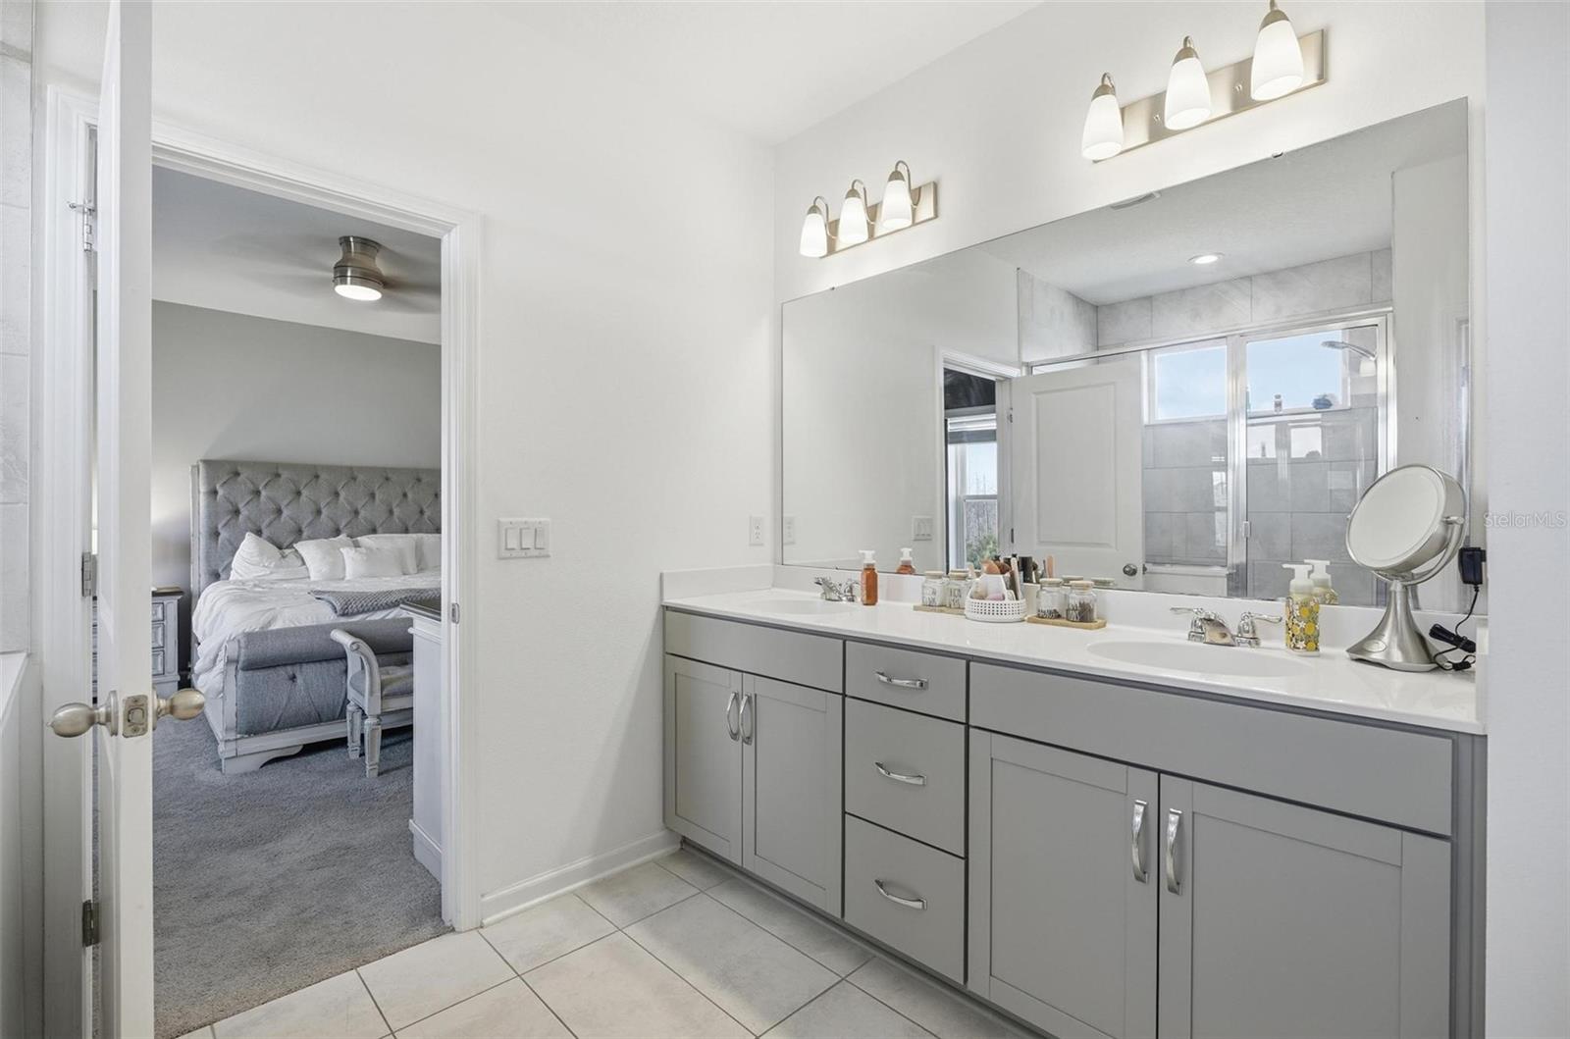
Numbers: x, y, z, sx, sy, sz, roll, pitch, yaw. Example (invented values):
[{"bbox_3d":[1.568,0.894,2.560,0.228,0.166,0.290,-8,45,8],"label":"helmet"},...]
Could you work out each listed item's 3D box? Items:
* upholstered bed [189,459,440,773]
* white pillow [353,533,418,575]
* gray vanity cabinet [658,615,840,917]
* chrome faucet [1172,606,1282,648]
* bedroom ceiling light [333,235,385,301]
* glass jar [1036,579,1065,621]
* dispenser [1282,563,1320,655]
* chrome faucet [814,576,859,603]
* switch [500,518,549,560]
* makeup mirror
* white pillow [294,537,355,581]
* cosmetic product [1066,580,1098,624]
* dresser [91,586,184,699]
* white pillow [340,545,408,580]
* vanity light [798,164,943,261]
[{"bbox_3d":[-2.708,0.371,4.833,2.050,1.620,2.520,0,0,-43],"label":"upholstered bed"},{"bbox_3d":[-3.169,0.283,5.536,0.480,0.380,0.190,0,-20,-43],"label":"white pillow"},{"bbox_3d":[0.054,0.754,2.438,0.850,0.846,0.555,0,0,45],"label":"gray vanity cabinet"},{"bbox_3d":[1.028,0.257,1.650,0.150,0.082,0.231,0,0,-45],"label":"chrome faucet"},{"bbox_3d":[-2.442,-1.437,3.994,0.251,0.288,0.251,0,0,-45],"label":"bedroom ceiling light"},{"bbox_3d":[0.797,0.238,2.085,0.078,0.113,0.078,0,0,0],"label":"glass jar"},{"bbox_3d":[1.151,0.200,1.554,0.064,0.197,0.062,0,0,33],"label":"dispenser"},{"bbox_3d":[0.160,0.255,2.512,0.210,0.086,0.150,0,0,45],"label":"chrome faucet"},{"bbox_3d":[-0.808,0.060,2.164,0.010,0.121,0.166,0,0,45],"label":"switch"},{"bbox_3d":[1.274,0.093,1.440,0.171,0.411,0.251,0,0,0],"label":"makeup mirror"},{"bbox_3d":[-3.457,0.301,5.255,0.411,0.361,0.150,0,-20,-45],"label":"white pillow"},{"bbox_3d":[0.829,0.231,1.940,0.080,0.107,0.080,0,0,-45],"label":"cosmetic product"},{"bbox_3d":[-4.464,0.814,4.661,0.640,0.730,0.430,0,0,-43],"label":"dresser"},{"bbox_3d":[-3.141,0.332,5.331,0.460,0.290,0.140,0,-20,-43],"label":"white pillow"},{"bbox_3d":[0.278,-1.105,2.486,0.175,0.236,0.527,0,0,-45],"label":"vanity light"}]

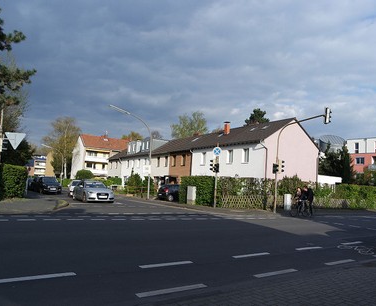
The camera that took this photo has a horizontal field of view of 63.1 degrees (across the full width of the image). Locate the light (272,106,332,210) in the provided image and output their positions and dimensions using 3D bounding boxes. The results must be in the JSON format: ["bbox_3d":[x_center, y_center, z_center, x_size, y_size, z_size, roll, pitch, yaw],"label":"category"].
[{"bbox_3d":[6.542,0.631,17.817,0.500,5.980,3.770,7,-7,-33],"label":"light"}]

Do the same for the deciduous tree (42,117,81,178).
[{"bbox_3d":[-25.265,-0.431,60.275,7.700,13.768,7.700,5,-6,-20],"label":"deciduous tree"}]

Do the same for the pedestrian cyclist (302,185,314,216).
[{"bbox_3d":[6.995,2.777,17.727,0.600,1.790,0.520,7,-7,-33],"label":"pedestrian cyclist"}]

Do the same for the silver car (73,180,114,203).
[{"bbox_3d":[-6.820,2.715,21.924,1.900,1.460,4.900,7,-7,-33],"label":"silver car"}]

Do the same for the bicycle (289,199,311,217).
[{"bbox_3d":[6.412,3.104,17.549,1.720,1.040,0.580,7,-7,-33],"label":"bicycle"}]

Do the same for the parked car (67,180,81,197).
[{"bbox_3d":[-9.896,3.041,26.604,1.800,1.460,4.300,7,-7,-33],"label":"parked car"}]

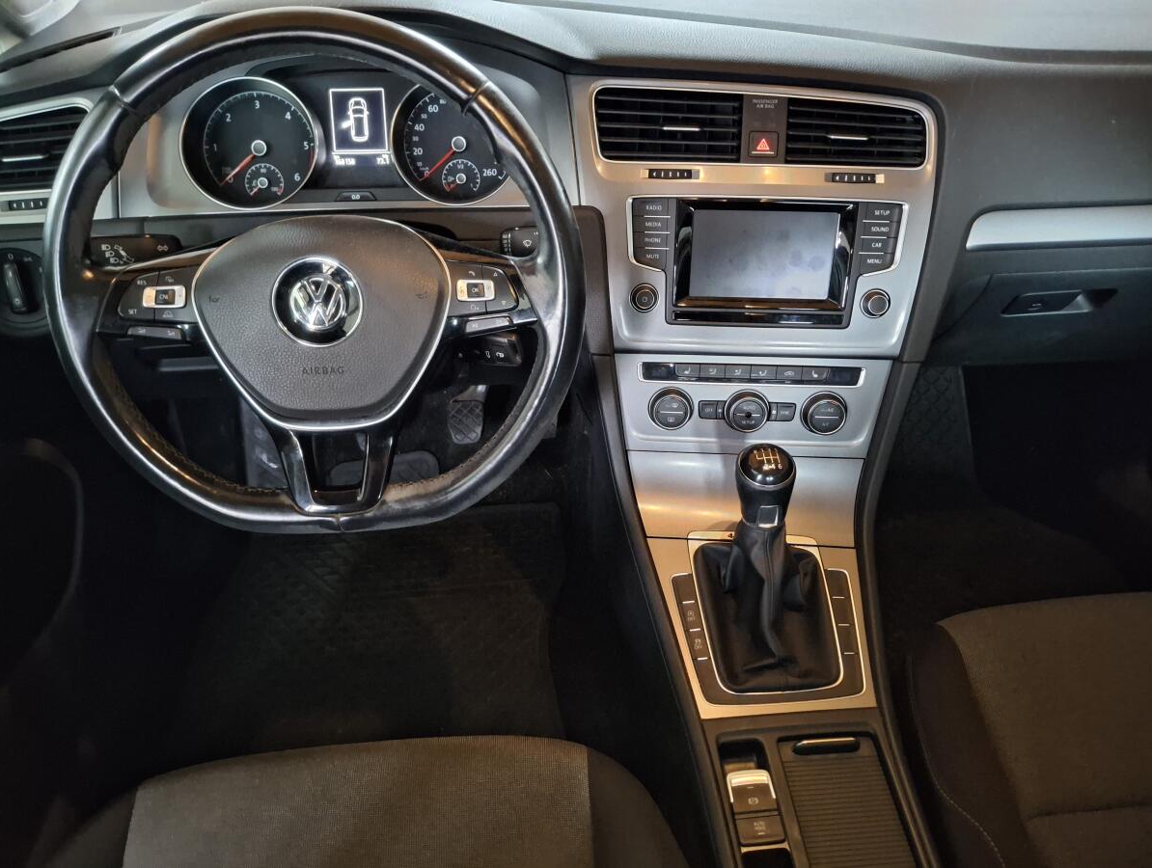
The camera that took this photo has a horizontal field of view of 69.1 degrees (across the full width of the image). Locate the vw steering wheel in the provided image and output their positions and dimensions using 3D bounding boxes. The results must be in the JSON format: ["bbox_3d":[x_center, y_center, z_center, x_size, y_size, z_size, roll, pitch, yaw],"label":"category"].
[{"bbox_3d":[-0.176,-0.104,0.599,0.372,0.362,0.090,-2,13,-3],"label":"vw steering wheel"}]

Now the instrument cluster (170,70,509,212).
[{"bbox_3d":[-0.200,-0.261,0.745,0.305,0.125,0.060,-2,12,-2],"label":"instrument cluster"}]

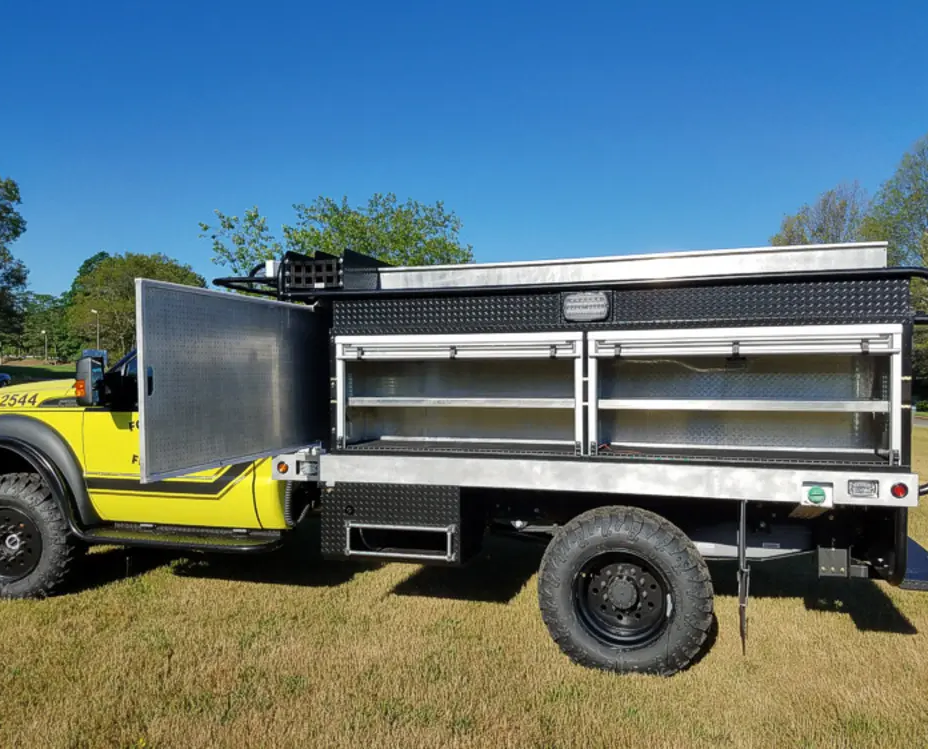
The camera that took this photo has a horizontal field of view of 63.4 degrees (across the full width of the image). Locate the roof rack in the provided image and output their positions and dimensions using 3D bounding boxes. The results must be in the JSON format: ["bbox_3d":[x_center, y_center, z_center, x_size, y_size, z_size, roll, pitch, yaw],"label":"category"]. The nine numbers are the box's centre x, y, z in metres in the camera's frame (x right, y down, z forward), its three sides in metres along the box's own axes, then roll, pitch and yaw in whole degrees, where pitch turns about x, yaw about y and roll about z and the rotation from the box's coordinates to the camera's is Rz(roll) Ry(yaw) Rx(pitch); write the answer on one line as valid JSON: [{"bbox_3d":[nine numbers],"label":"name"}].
[{"bbox_3d":[0.525,-0.610,5.060,3.720,0.283,2.100,0,1,17],"label":"roof rack"}]

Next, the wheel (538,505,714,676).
[{"bbox_3d":[0.873,1.183,4.066,0.910,0.910,0.320,0,1,17],"label":"wheel"}]

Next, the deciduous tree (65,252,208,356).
[{"bbox_3d":[-32.620,-6.744,75.000,12.300,10.890,11.800,-1,1,-23],"label":"deciduous tree"}]

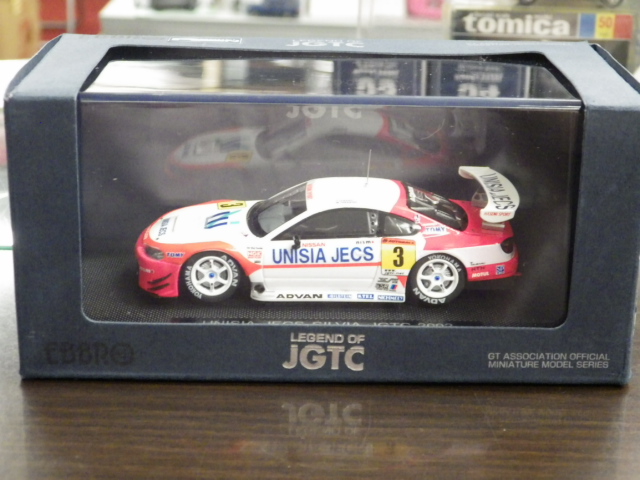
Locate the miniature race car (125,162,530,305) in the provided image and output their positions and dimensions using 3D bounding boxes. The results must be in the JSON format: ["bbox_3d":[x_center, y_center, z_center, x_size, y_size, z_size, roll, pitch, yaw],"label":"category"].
[{"bbox_3d":[0.001,-0.003,0.359,0.102,0.028,0.043,0,19,-2],"label":"miniature race car"}]

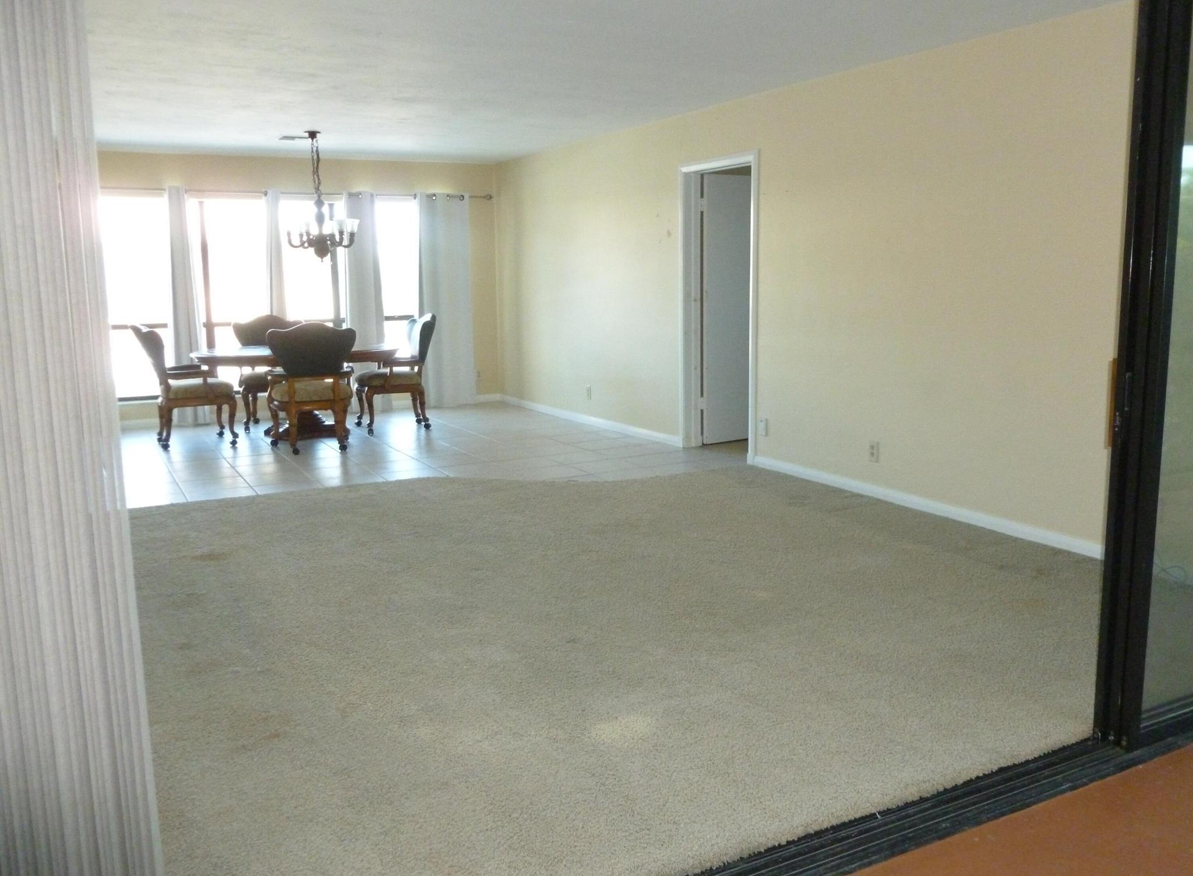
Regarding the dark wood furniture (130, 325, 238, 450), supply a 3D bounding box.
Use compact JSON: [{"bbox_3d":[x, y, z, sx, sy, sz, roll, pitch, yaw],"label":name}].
[{"bbox_3d":[-3.371,-0.441,7.888,0.700,1.005,0.660,-7,11,-30],"label":"dark wood furniture"}]

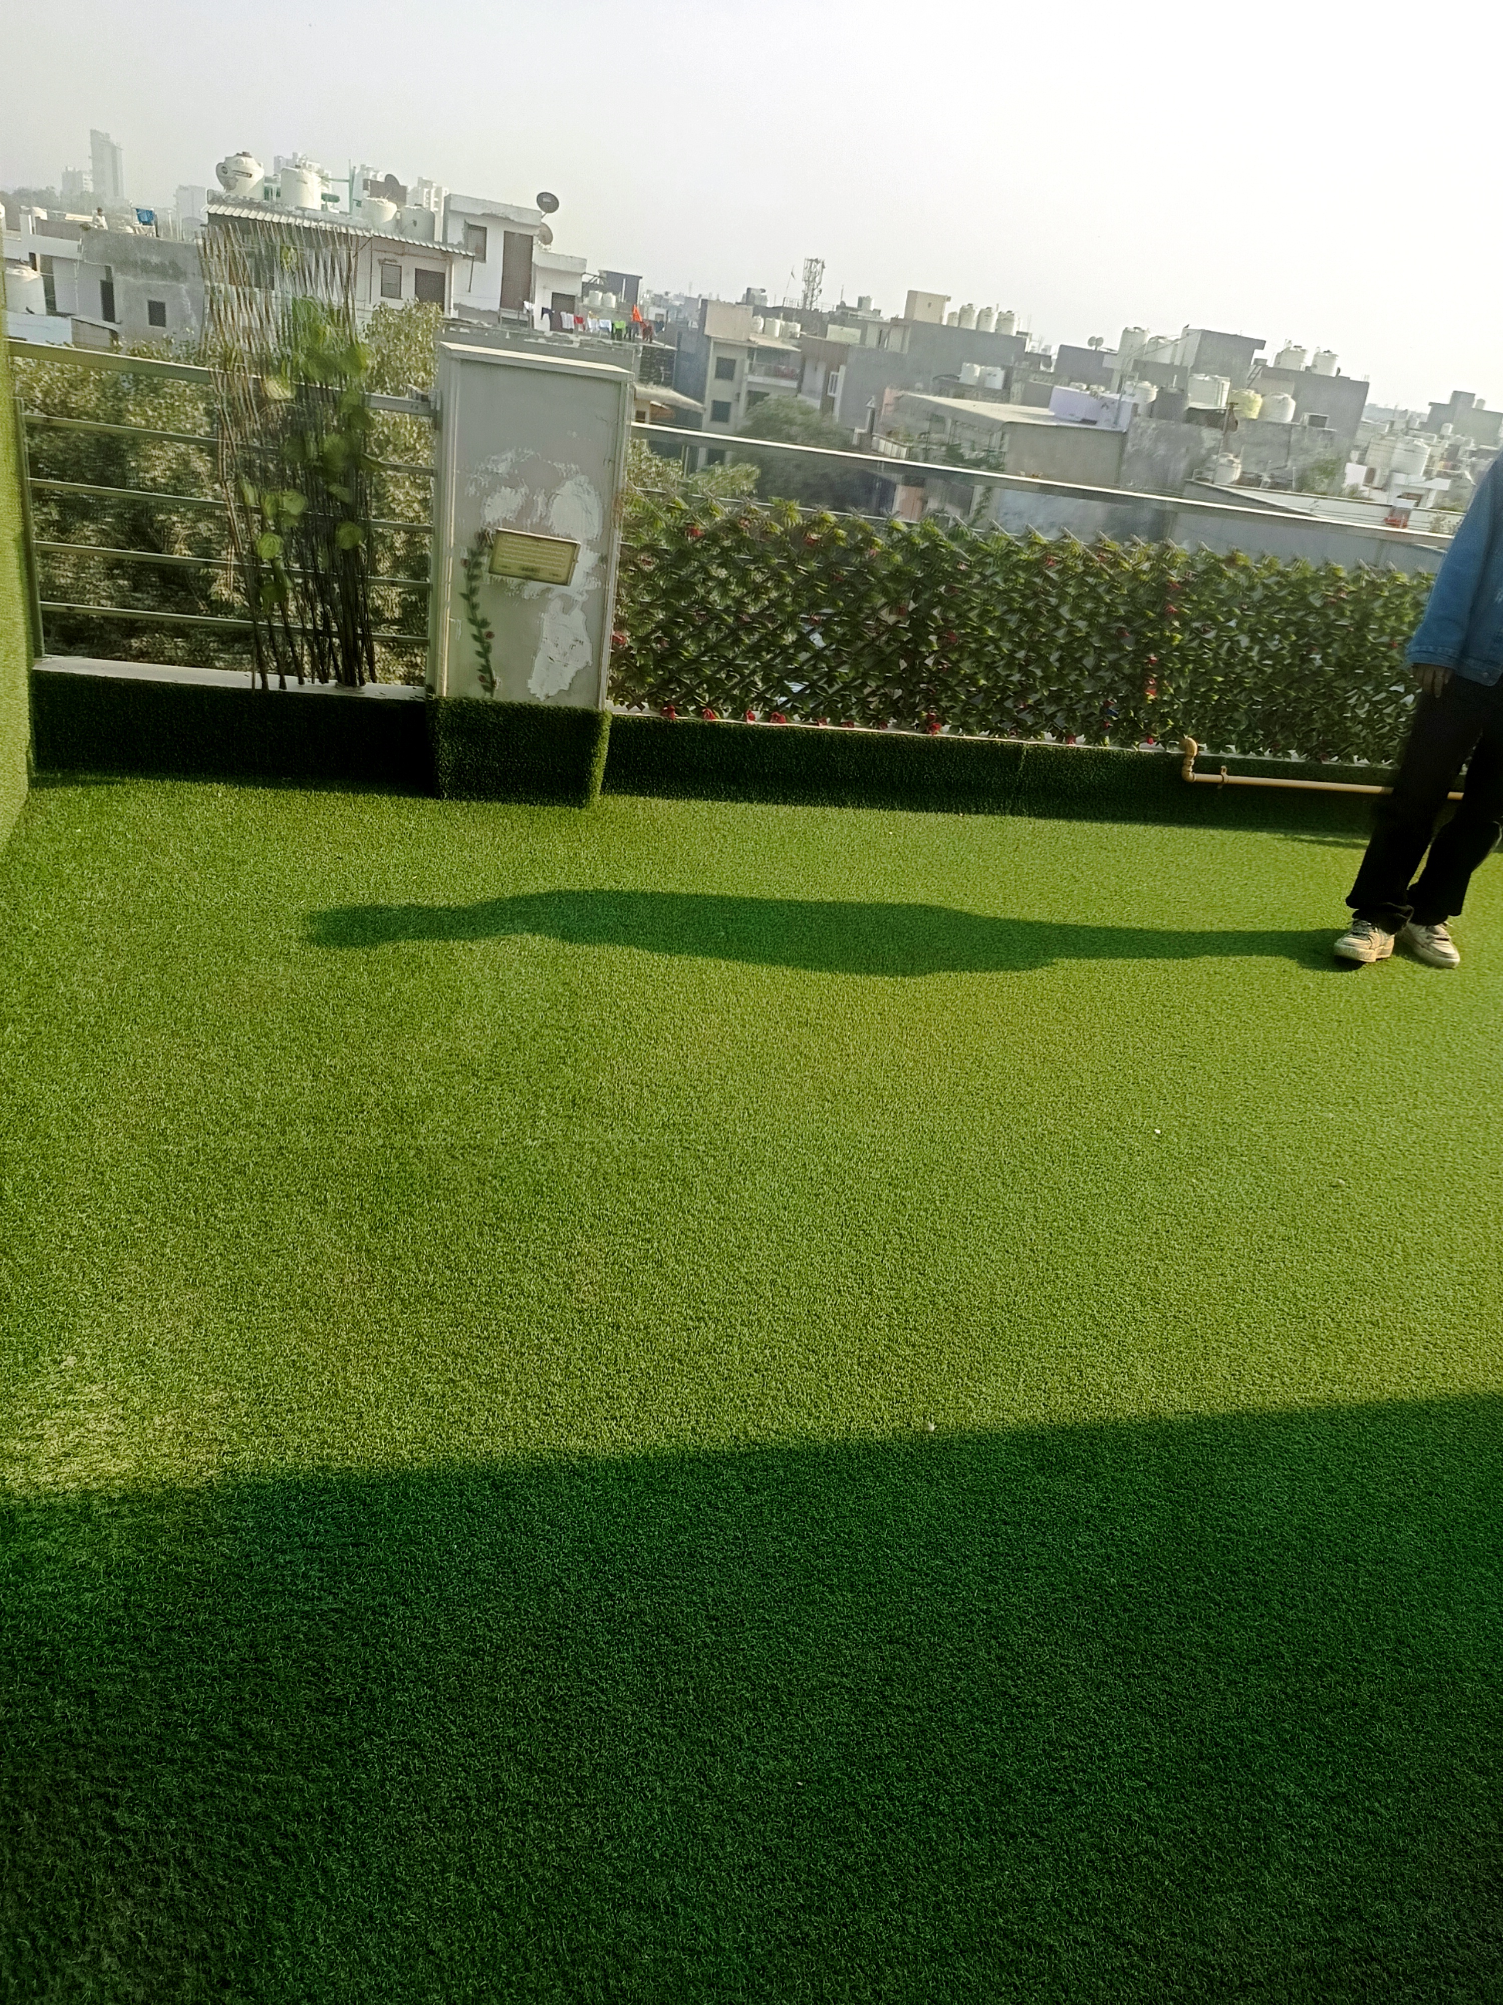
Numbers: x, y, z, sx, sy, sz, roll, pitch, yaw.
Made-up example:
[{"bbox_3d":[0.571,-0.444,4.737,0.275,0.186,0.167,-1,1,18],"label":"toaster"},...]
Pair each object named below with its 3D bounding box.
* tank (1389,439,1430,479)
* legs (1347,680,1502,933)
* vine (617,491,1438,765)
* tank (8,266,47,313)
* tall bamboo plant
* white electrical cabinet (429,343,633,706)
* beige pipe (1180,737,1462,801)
[{"bbox_3d":[22.269,-18.376,47.000,1.100,1.200,1.100,18,27,18],"label":"tank"},{"bbox_3d":[1.909,-0.531,3.835,0.410,0.790,0.300,21,28,23],"label":"legs"},{"bbox_3d":[1.008,-1.156,4.507,2.939,0.664,0.096,1,27,-16],"label":"vine"},{"bbox_3d":[-19.386,-18.948,37.000,1.100,1.200,1.100,-4,29,-26],"label":"tank"},{"bbox_3d":[-1.222,-1.430,3.746,0.455,1.165,0.185,1,27,-16],"label":"tall bamboo plant"},{"bbox_3d":[-0.647,-1.336,3.934,0.484,0.907,0.356,1,27,-16],"label":"white electrical cabinet"},{"bbox_3d":[2.041,-0.807,4.912,1.212,0.137,0.096,1,27,-16],"label":"beige pipe"}]

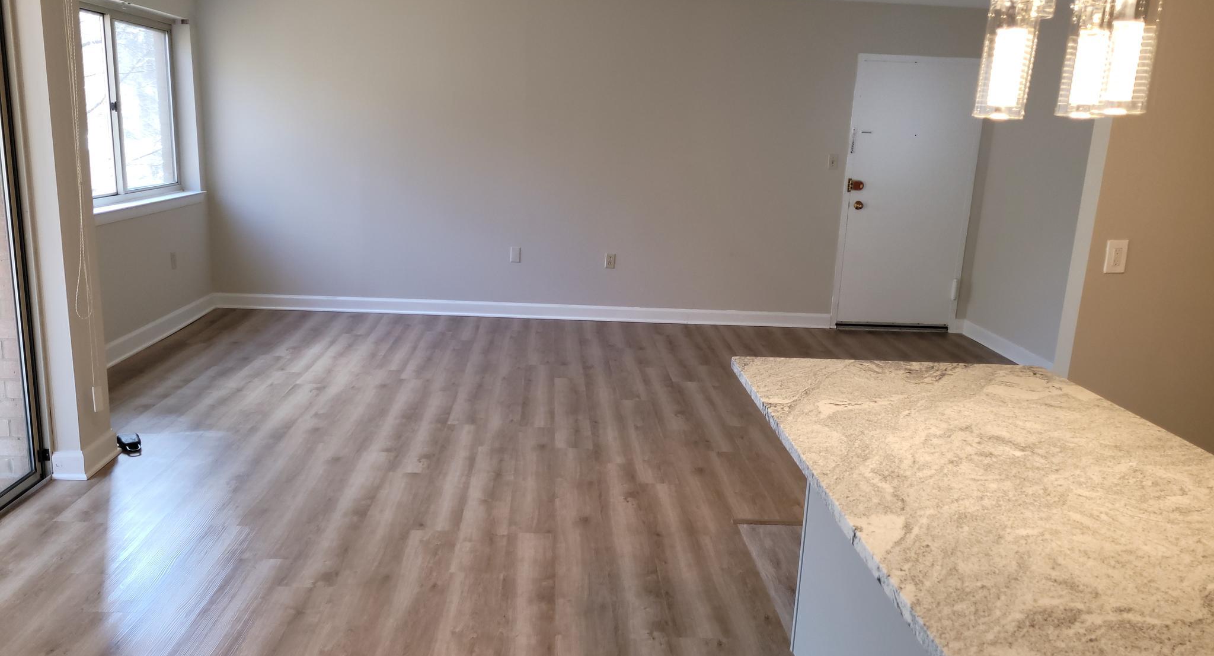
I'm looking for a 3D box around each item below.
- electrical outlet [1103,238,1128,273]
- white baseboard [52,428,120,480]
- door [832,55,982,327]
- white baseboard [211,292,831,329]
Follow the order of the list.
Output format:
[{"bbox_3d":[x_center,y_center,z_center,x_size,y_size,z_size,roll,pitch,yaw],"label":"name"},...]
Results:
[{"bbox_3d":[1.819,-0.254,3.255,0.074,0.118,0.010,2,13,-4],"label":"electrical outlet"},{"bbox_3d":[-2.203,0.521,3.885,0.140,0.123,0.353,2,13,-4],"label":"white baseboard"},{"bbox_3d":[2.304,-0.995,6.984,0.980,2.044,0.055,2,13,-4],"label":"door"},{"bbox_3d":[-0.594,-0.129,7.010,4.714,0.117,0.022,2,13,-4],"label":"white baseboard"}]

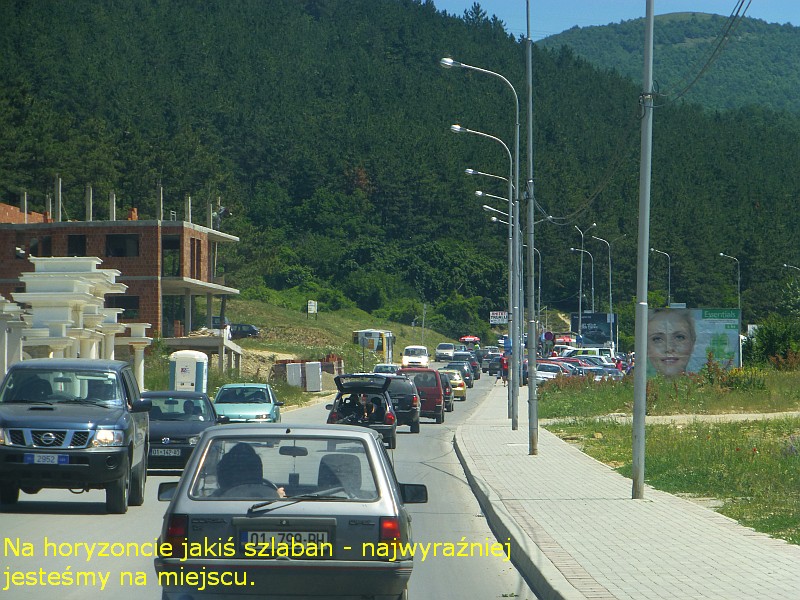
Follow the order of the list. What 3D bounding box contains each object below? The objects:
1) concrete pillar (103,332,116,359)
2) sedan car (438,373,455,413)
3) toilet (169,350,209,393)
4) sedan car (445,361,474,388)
[{"bbox_3d":[-8.903,2.044,125.000,0.360,2.100,0.360,0,-1,5],"label":"concrete pillar"},{"bbox_3d":[1.320,3.750,164.500,1.710,1.500,4.250,0,-1,2],"label":"sedan car"},{"bbox_3d":[-6.850,2.780,132.000,1.130,2.300,1.150,0,-1,3],"label":"toilet"},{"bbox_3d":[3.400,4.290,233.000,1.730,1.450,4.300,0,-1,3],"label":"sedan car"}]

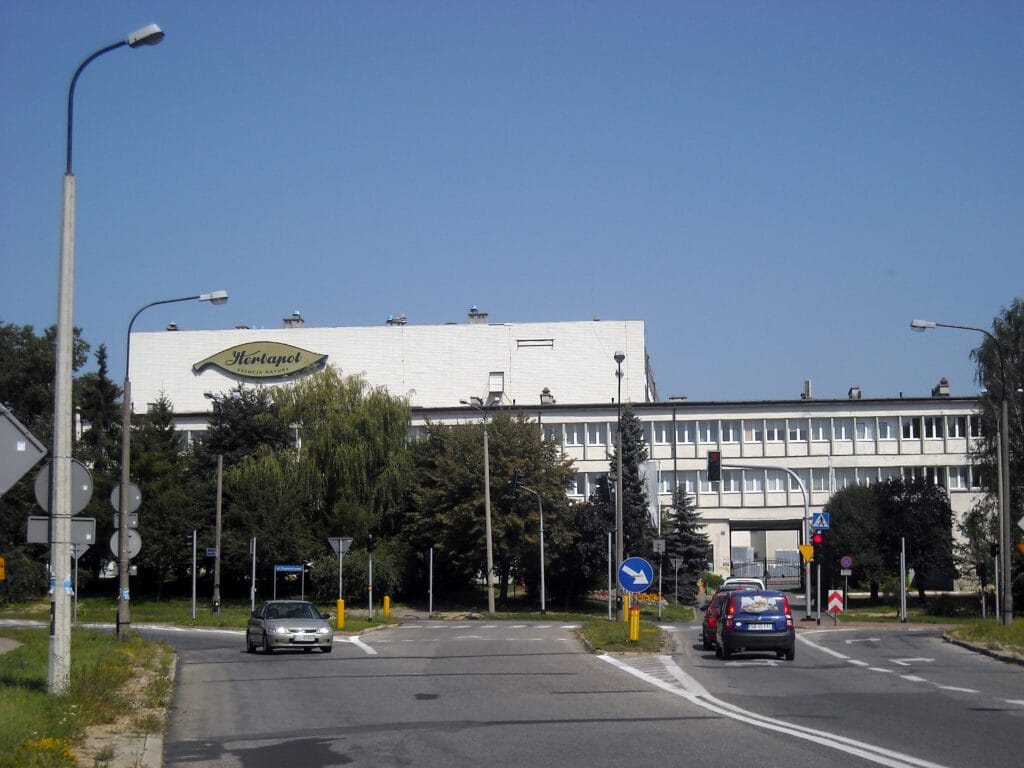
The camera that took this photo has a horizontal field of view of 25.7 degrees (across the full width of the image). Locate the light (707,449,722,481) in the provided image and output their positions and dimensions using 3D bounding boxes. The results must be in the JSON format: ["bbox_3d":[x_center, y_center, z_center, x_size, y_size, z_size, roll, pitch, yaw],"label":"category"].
[{"bbox_3d":[7.866,3.212,87.550,0.526,1.169,0.350,0,-5,0],"label":"light"}]

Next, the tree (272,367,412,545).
[{"bbox_3d":[-9.466,5.528,125.560,7.819,13.067,7.819,0,-5,0],"label":"tree"}]

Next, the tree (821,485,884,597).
[{"bbox_3d":[20.176,9.249,131.290,4.205,6.758,4.205,0,-5,0],"label":"tree"}]

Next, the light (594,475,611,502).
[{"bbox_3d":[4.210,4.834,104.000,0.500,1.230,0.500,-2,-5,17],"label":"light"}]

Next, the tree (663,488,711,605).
[{"bbox_3d":[9.757,9.170,126.272,2.800,6.400,2.800,0,-5,0],"label":"tree"}]

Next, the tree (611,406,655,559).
[{"bbox_3d":[6.617,6.460,123.449,2.636,10.479,2.636,0,-5,0],"label":"tree"}]

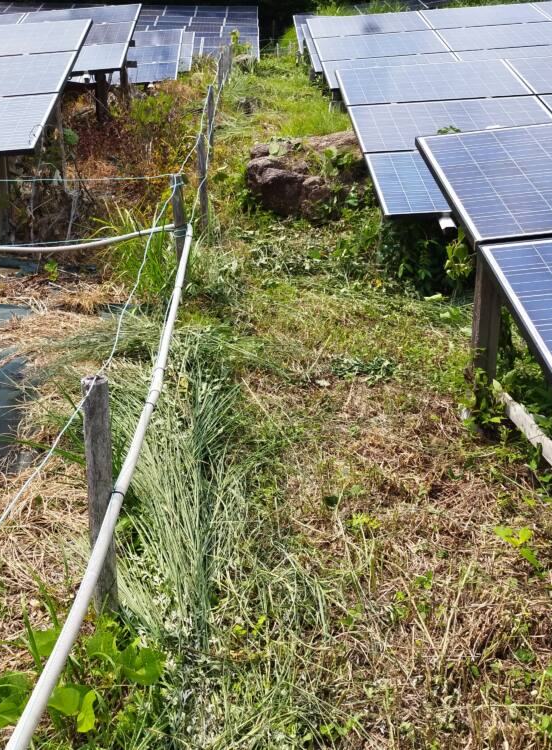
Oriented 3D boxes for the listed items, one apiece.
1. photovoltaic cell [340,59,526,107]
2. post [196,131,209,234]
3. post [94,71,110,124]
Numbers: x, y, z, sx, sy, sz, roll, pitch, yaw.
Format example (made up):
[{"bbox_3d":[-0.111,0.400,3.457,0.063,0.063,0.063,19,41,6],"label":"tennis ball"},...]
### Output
[{"bbox_3d":[1.436,-2.709,7.265,1.650,0.042,0.990,-4,39,-1],"label":"photovoltaic cell"},{"bbox_3d":[-0.520,-1.375,5.600,0.062,0.720,0.062,-2,10,-2],"label":"post"},{"bbox_3d":[-2.100,-3.390,9.450,0.095,0.660,0.095,-2,10,-2],"label":"post"}]

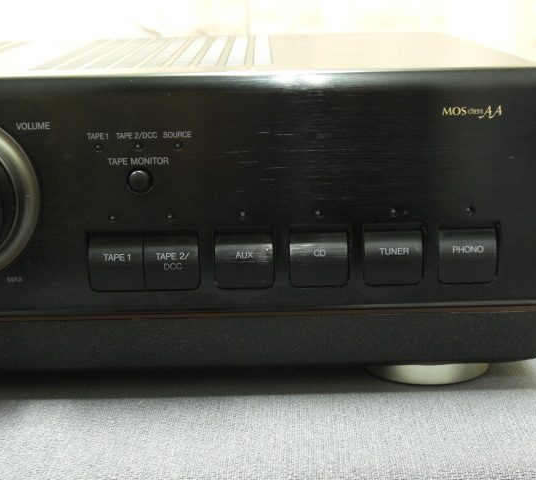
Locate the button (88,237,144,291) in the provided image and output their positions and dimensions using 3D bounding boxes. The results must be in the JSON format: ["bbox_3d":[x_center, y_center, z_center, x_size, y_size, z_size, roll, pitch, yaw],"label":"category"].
[{"bbox_3d":[-0.059,0.009,0.463,0.020,0.019,0.008,-1,13,0],"label":"button"}]

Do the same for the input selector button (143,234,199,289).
[{"bbox_3d":[-0.038,0.009,0.463,0.019,0.020,0.008,-1,13,0],"label":"input selector button"}]

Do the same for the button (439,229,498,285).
[{"bbox_3d":[0.078,0.006,0.464,0.021,0.020,0.008,-1,13,0],"label":"button"}]

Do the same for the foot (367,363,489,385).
[{"bbox_3d":[0.069,0.048,0.514,0.053,0.013,0.053,-1,13,0],"label":"foot"}]

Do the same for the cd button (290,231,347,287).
[{"bbox_3d":[0.020,0.008,0.463,0.022,0.019,0.008,-1,13,0],"label":"cd button"}]

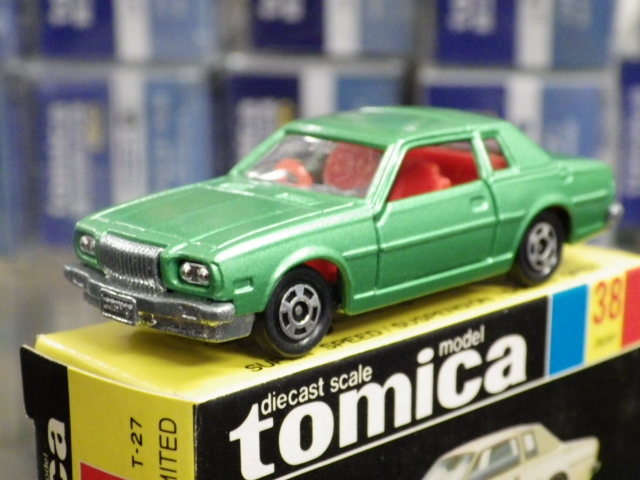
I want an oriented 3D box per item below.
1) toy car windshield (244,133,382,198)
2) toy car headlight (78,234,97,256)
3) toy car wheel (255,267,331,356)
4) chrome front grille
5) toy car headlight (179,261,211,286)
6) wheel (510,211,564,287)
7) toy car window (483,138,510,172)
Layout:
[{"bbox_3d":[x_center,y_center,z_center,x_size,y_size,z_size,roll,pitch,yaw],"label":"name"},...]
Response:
[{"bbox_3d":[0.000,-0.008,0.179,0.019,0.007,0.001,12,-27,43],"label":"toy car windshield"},{"bbox_3d":[-0.024,0.001,0.168,0.001,0.002,0.004,-10,16,-37],"label":"toy car headlight"},{"bbox_3d":[-0.003,0.007,0.163,0.003,0.009,0.009,12,17,43],"label":"toy car wheel"},{"bbox_3d":[-0.019,0.002,0.162,0.009,0.005,0.002,12,17,43],"label":"chrome front grille"},{"bbox_3d":[-0.012,0.003,0.156,0.004,0.002,0.001,9,16,36],"label":"toy car headlight"},{"bbox_3d":[0.025,0.001,0.191,0.003,0.009,0.009,12,17,43],"label":"wheel"},{"bbox_3d":[0.020,-0.010,0.185,0.003,0.004,0.001,-13,-1,-44],"label":"toy car window"}]

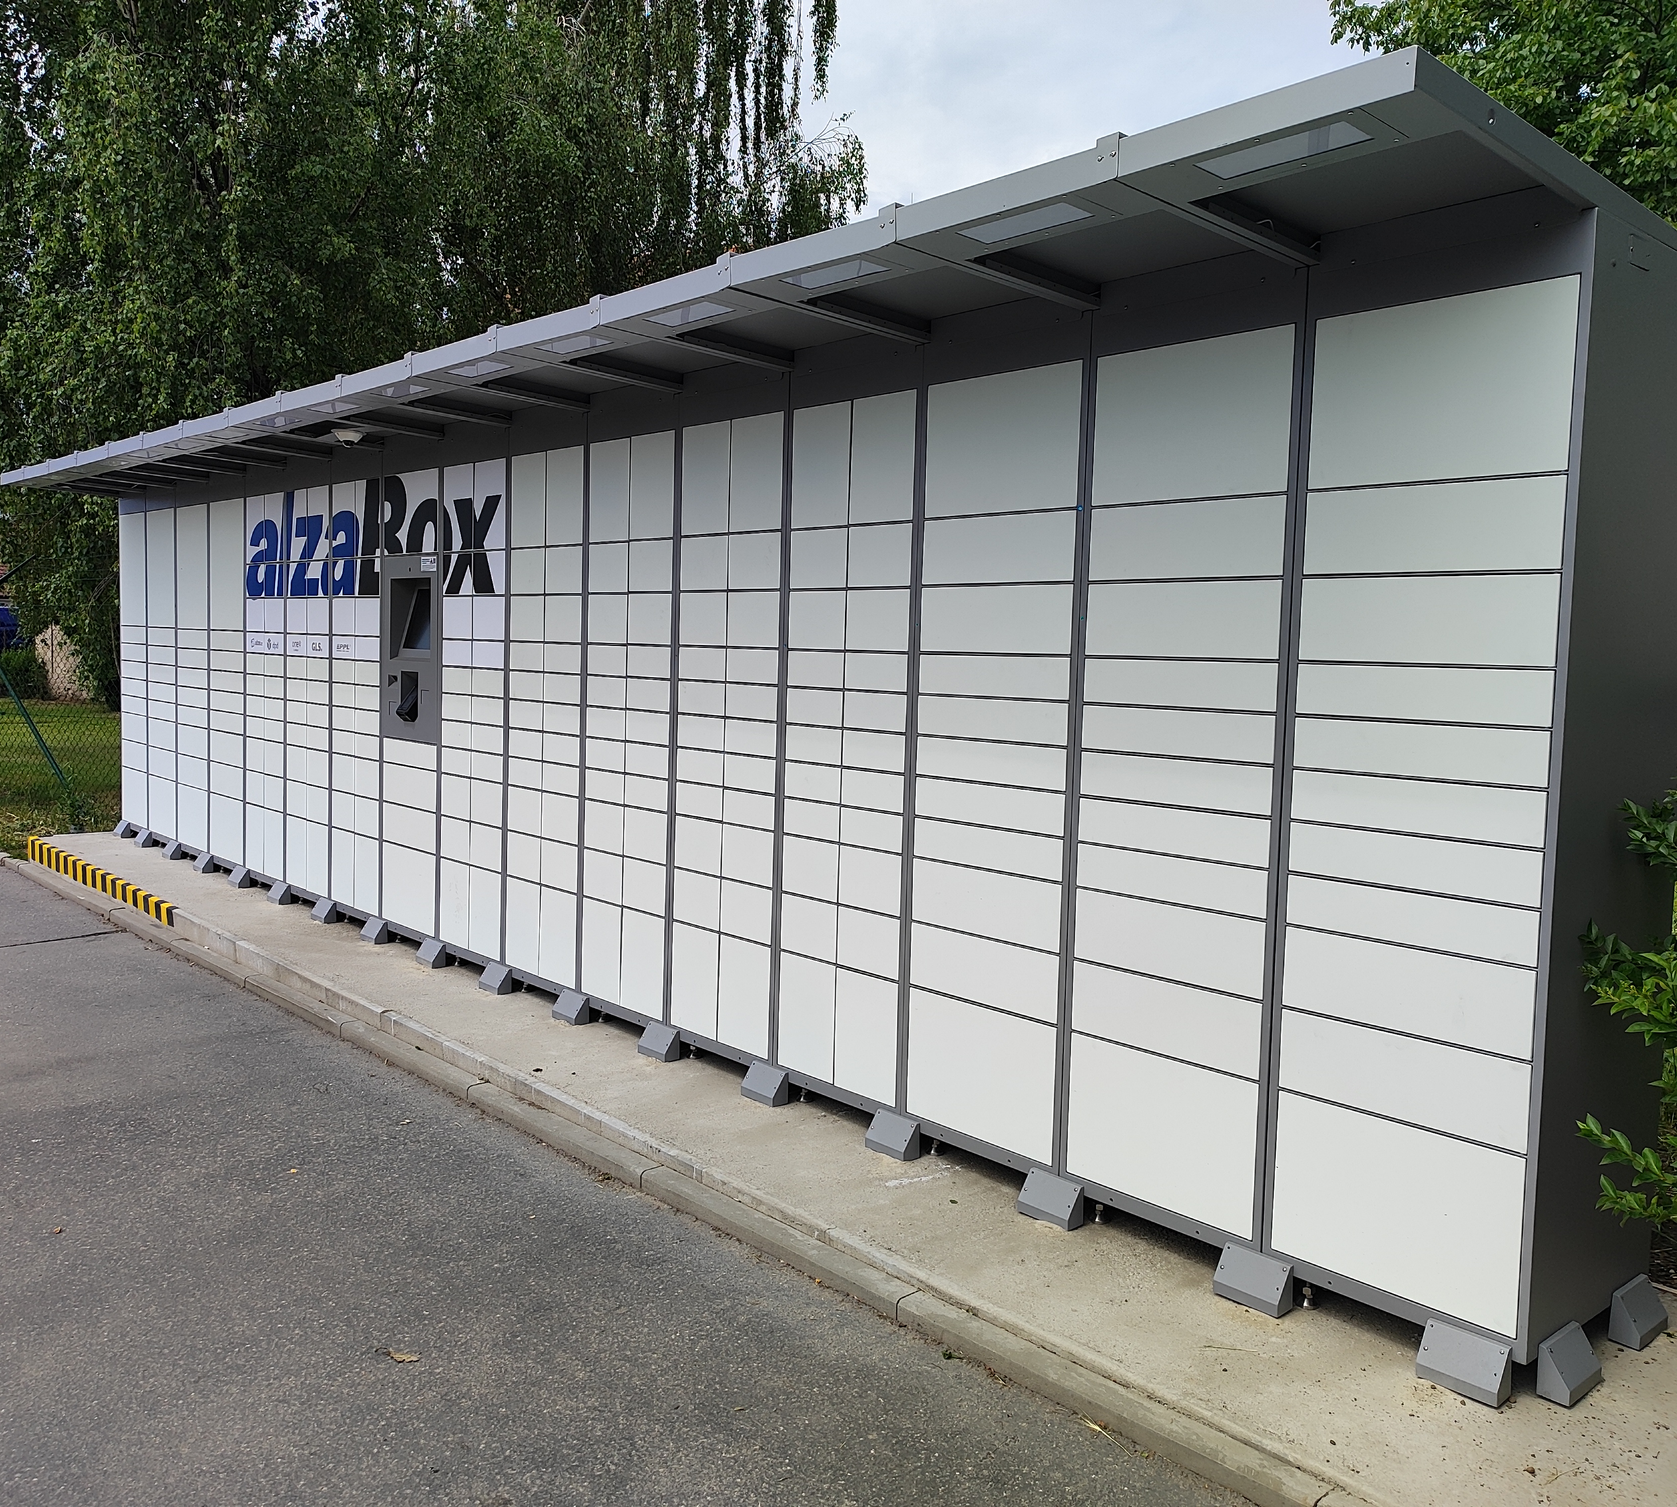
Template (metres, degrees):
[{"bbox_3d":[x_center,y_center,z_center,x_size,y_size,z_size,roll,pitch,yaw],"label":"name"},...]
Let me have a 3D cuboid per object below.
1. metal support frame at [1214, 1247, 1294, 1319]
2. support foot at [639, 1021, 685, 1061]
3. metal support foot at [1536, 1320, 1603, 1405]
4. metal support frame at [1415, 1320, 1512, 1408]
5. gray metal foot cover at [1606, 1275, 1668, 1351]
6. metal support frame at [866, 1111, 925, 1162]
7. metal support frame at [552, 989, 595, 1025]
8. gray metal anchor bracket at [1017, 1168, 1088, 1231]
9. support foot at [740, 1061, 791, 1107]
[{"bbox_3d":[0.928,1.171,3.106,0.069,0.100,0.159,-2,6,-42],"label":"metal support frame"},{"bbox_3d":[-0.615,0.996,4.808,0.069,0.100,0.159,-2,6,-42],"label":"support foot"},{"bbox_3d":[1.456,1.212,2.772,0.159,0.100,0.069,-2,6,-42],"label":"metal support foot"},{"bbox_3d":[1.245,1.206,2.764,0.069,0.100,0.159,-2,6,-42],"label":"metal support frame"},{"bbox_3d":[1.724,1.202,2.997,0.159,0.100,0.069,-2,6,-42],"label":"gray metal foot cover"},{"bbox_3d":[0.159,1.084,3.954,0.069,0.100,0.159,-2,6,-42],"label":"metal support frame"},{"bbox_3d":[-0.998,0.954,5.222,0.069,0.100,0.159,-2,6,-42],"label":"metal support frame"},{"bbox_3d":[0.543,1.128,3.524,0.069,0.100,0.159,-2,6,-42],"label":"gray metal anchor bracket"},{"bbox_3d":[-0.227,1.040,4.382,0.069,0.100,0.159,-2,6,-42],"label":"support foot"}]

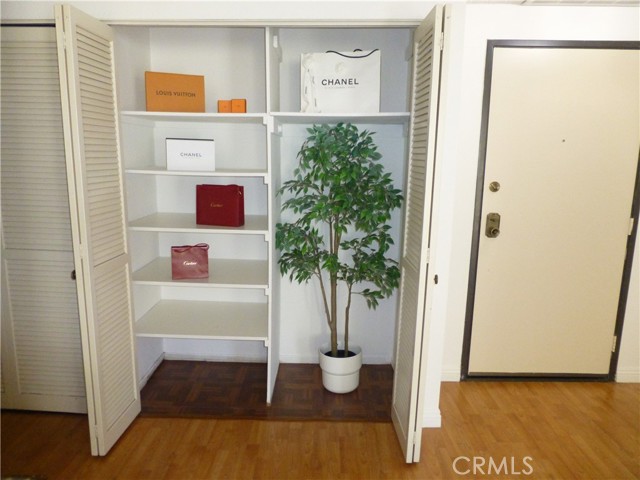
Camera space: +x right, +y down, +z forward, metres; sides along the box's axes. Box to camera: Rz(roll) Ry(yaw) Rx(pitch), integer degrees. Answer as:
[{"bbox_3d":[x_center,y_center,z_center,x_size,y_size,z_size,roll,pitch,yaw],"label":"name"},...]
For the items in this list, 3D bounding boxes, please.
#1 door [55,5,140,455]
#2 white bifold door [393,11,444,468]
[{"bbox_3d":[-1.028,0.009,2.111,0.059,1.995,0.375,1,11,0],"label":"door"},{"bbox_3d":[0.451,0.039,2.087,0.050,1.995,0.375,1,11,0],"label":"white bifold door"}]

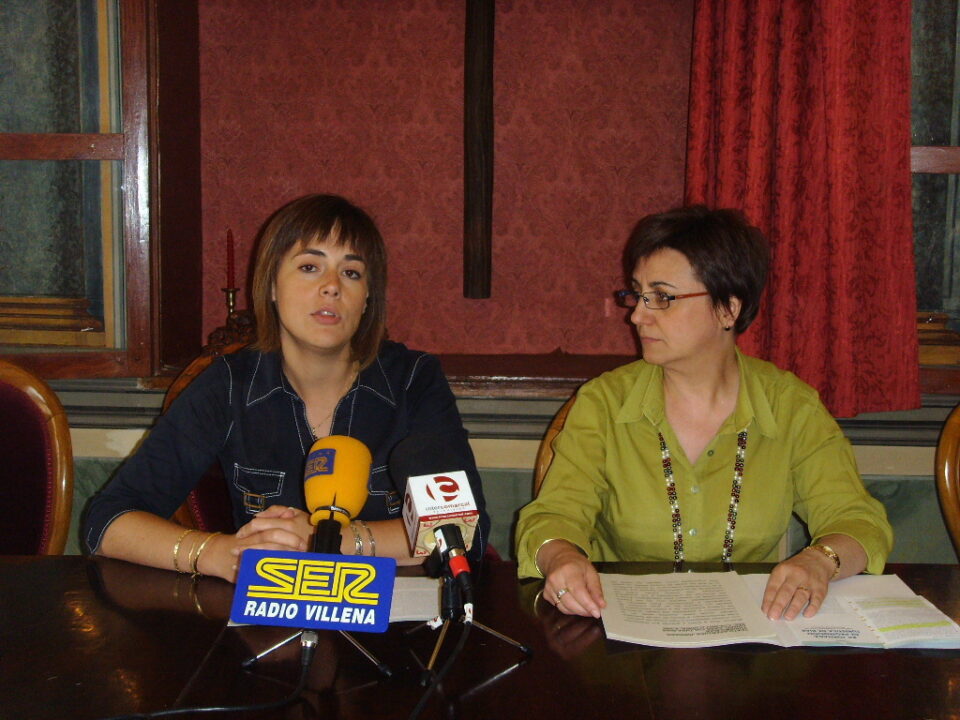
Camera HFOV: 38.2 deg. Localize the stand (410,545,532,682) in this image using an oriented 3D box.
[{"bbox_3d":[-0.017,0.278,1.573,0.155,0.122,0.170,1,6,0],"label":"stand"}]

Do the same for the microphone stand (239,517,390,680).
[{"bbox_3d":[-0.178,0.262,1.584,0.170,0.148,0.160,1,6,0],"label":"microphone stand"}]

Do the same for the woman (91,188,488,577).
[{"bbox_3d":[-0.286,0.379,2.136,0.570,1.260,0.660,0,6,-3],"label":"woman"}]

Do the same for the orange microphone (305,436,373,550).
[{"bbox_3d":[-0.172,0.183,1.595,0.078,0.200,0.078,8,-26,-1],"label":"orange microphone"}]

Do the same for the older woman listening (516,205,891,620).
[{"bbox_3d":[0.318,0.394,2.097,0.530,1.250,0.680,1,6,6],"label":"older woman listening"}]

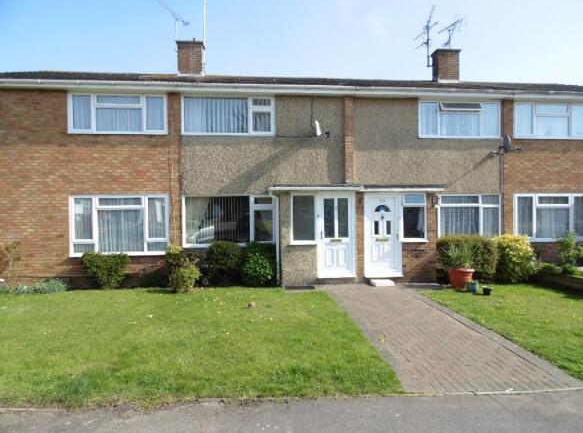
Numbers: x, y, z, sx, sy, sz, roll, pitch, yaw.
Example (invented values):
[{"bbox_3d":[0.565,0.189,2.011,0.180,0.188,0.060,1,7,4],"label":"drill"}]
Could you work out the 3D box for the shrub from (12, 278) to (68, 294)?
[{"bbox_3d":[-5.726,1.604,8.450,1.200,0.320,0.600,-1,1,-6],"label":"shrub"}]

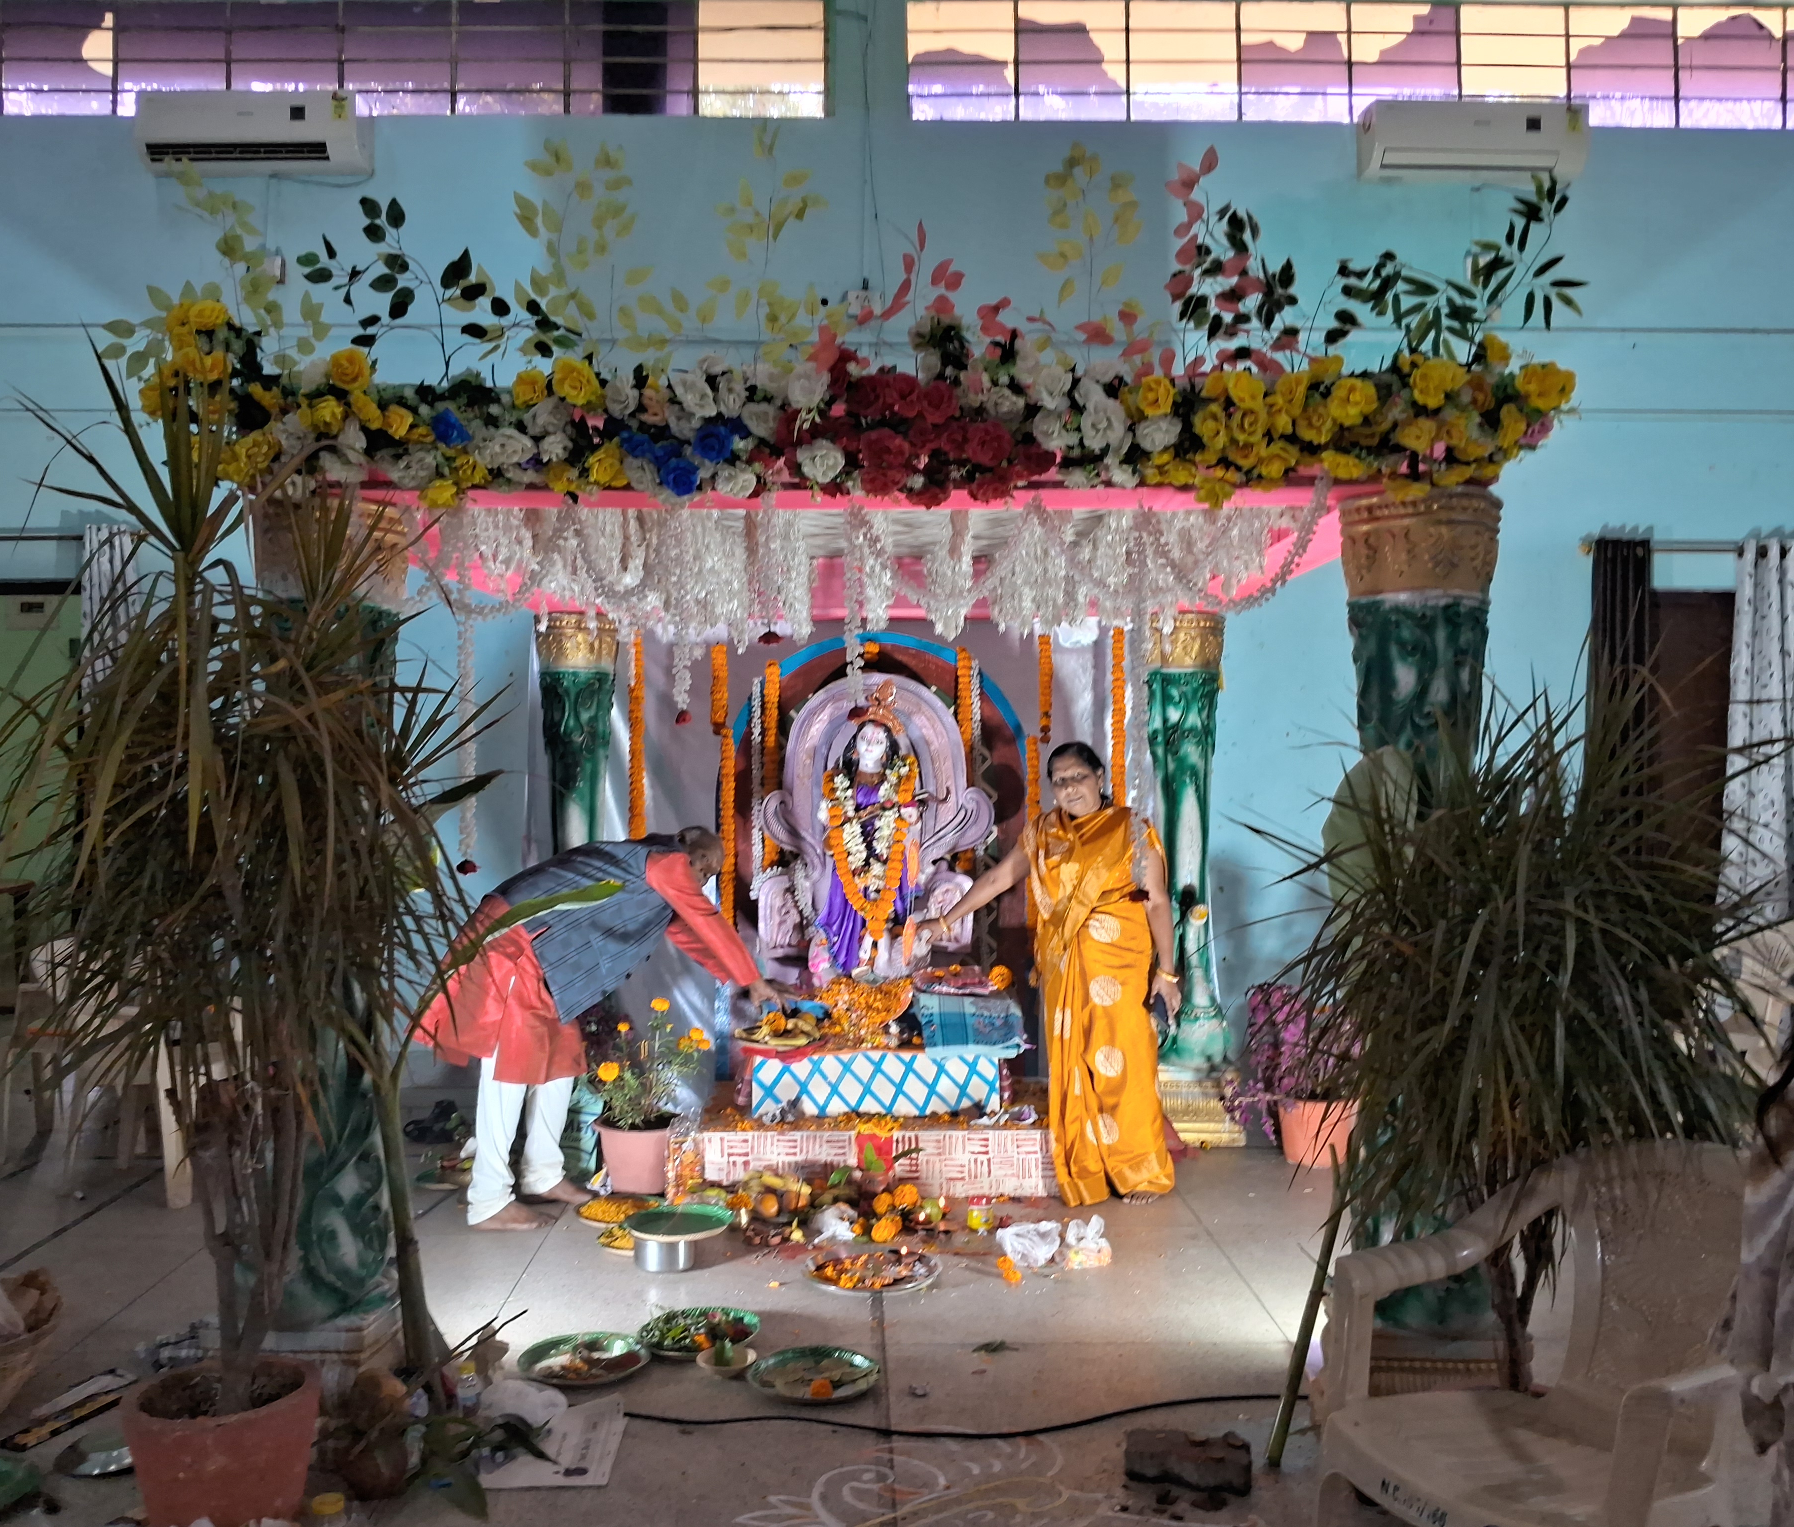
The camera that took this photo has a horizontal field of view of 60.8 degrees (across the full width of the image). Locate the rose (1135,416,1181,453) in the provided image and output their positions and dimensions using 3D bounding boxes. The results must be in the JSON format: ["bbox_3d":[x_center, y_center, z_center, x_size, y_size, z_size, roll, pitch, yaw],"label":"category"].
[{"bbox_3d":[0.520,-0.654,3.040,0.095,0.073,0.060,0,0,0],"label":"rose"}]

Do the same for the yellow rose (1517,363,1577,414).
[{"bbox_3d":[1.330,-0.770,3.130,0.123,0.104,0.090,0,0,-17],"label":"yellow rose"}]

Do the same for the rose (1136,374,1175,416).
[{"bbox_3d":[0.536,-0.763,3.170,0.087,0.090,0.065,0,0,-3],"label":"rose"}]

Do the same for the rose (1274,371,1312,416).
[{"bbox_3d":[0.788,-0.738,3.050,0.076,0.089,0.060,0,0,0],"label":"rose"}]

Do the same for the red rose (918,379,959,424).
[{"bbox_3d":[0.082,-0.717,3.030,0.079,0.088,0.060,0,0,0],"label":"red rose"}]

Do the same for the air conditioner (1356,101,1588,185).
[{"bbox_3d":[2.590,-2.790,6.870,0.955,0.285,0.225,0,0,-2],"label":"air conditioner"}]

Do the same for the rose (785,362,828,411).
[{"bbox_3d":[-0.183,-0.762,3.090,0.086,0.099,0.075,0,0,6],"label":"rose"}]

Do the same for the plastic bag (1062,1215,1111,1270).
[{"bbox_3d":[0.545,1.365,4.380,0.137,0.135,0.120,0,0,0],"label":"plastic bag"}]

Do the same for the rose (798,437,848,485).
[{"bbox_3d":[-0.150,-0.601,3.040,0.101,0.091,0.075,0,0,0],"label":"rose"}]

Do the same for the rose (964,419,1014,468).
[{"bbox_3d":[0.183,-0.637,3.040,0.098,0.095,0.075,0,0,0],"label":"rose"}]

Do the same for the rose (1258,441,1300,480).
[{"bbox_3d":[0.756,-0.600,3.030,0.085,0.076,0.060,0,0,0],"label":"rose"}]

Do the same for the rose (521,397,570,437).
[{"bbox_3d":[-0.727,-0.717,3.170,0.098,0.083,0.070,0,0,0],"label":"rose"}]

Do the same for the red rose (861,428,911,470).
[{"bbox_3d":[-0.023,-0.653,3.170,0.105,0.090,0.070,0,0,0],"label":"red rose"}]

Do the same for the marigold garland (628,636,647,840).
[{"bbox_3d":[-0.978,-0.069,5.750,0.072,0.900,0.070,0,0,0],"label":"marigold garland"}]

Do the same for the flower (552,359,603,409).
[{"bbox_3d":[-0.671,-0.797,3.200,0.104,0.104,0.065,0,0,-5],"label":"flower"}]

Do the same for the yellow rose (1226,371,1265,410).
[{"bbox_3d":[0.722,-0.773,3.170,0.084,0.082,0.068,0,0,-6],"label":"yellow rose"}]

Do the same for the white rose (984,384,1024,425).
[{"bbox_3d":[0.214,-0.717,3.050,0.082,0.079,0.060,0,0,0],"label":"white rose"}]

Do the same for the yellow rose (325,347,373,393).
[{"bbox_3d":[-1.132,-0.814,3.160,0.096,0.089,0.070,0,1,-1],"label":"yellow rose"}]

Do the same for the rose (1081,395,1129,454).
[{"bbox_3d":[0.415,-0.679,3.060,0.095,0.114,0.075,0,0,0],"label":"rose"}]

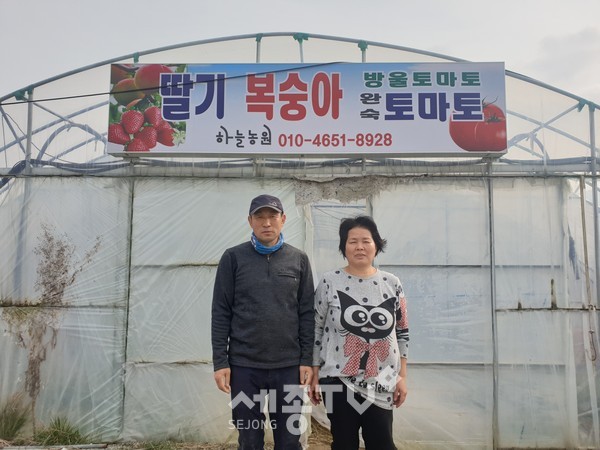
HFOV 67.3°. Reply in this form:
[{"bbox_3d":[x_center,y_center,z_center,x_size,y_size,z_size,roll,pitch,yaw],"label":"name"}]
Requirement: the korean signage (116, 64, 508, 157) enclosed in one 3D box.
[{"bbox_3d":[0.050,-0.902,3.565,3.081,0.719,0.130,0,-5,1],"label":"korean signage"}]

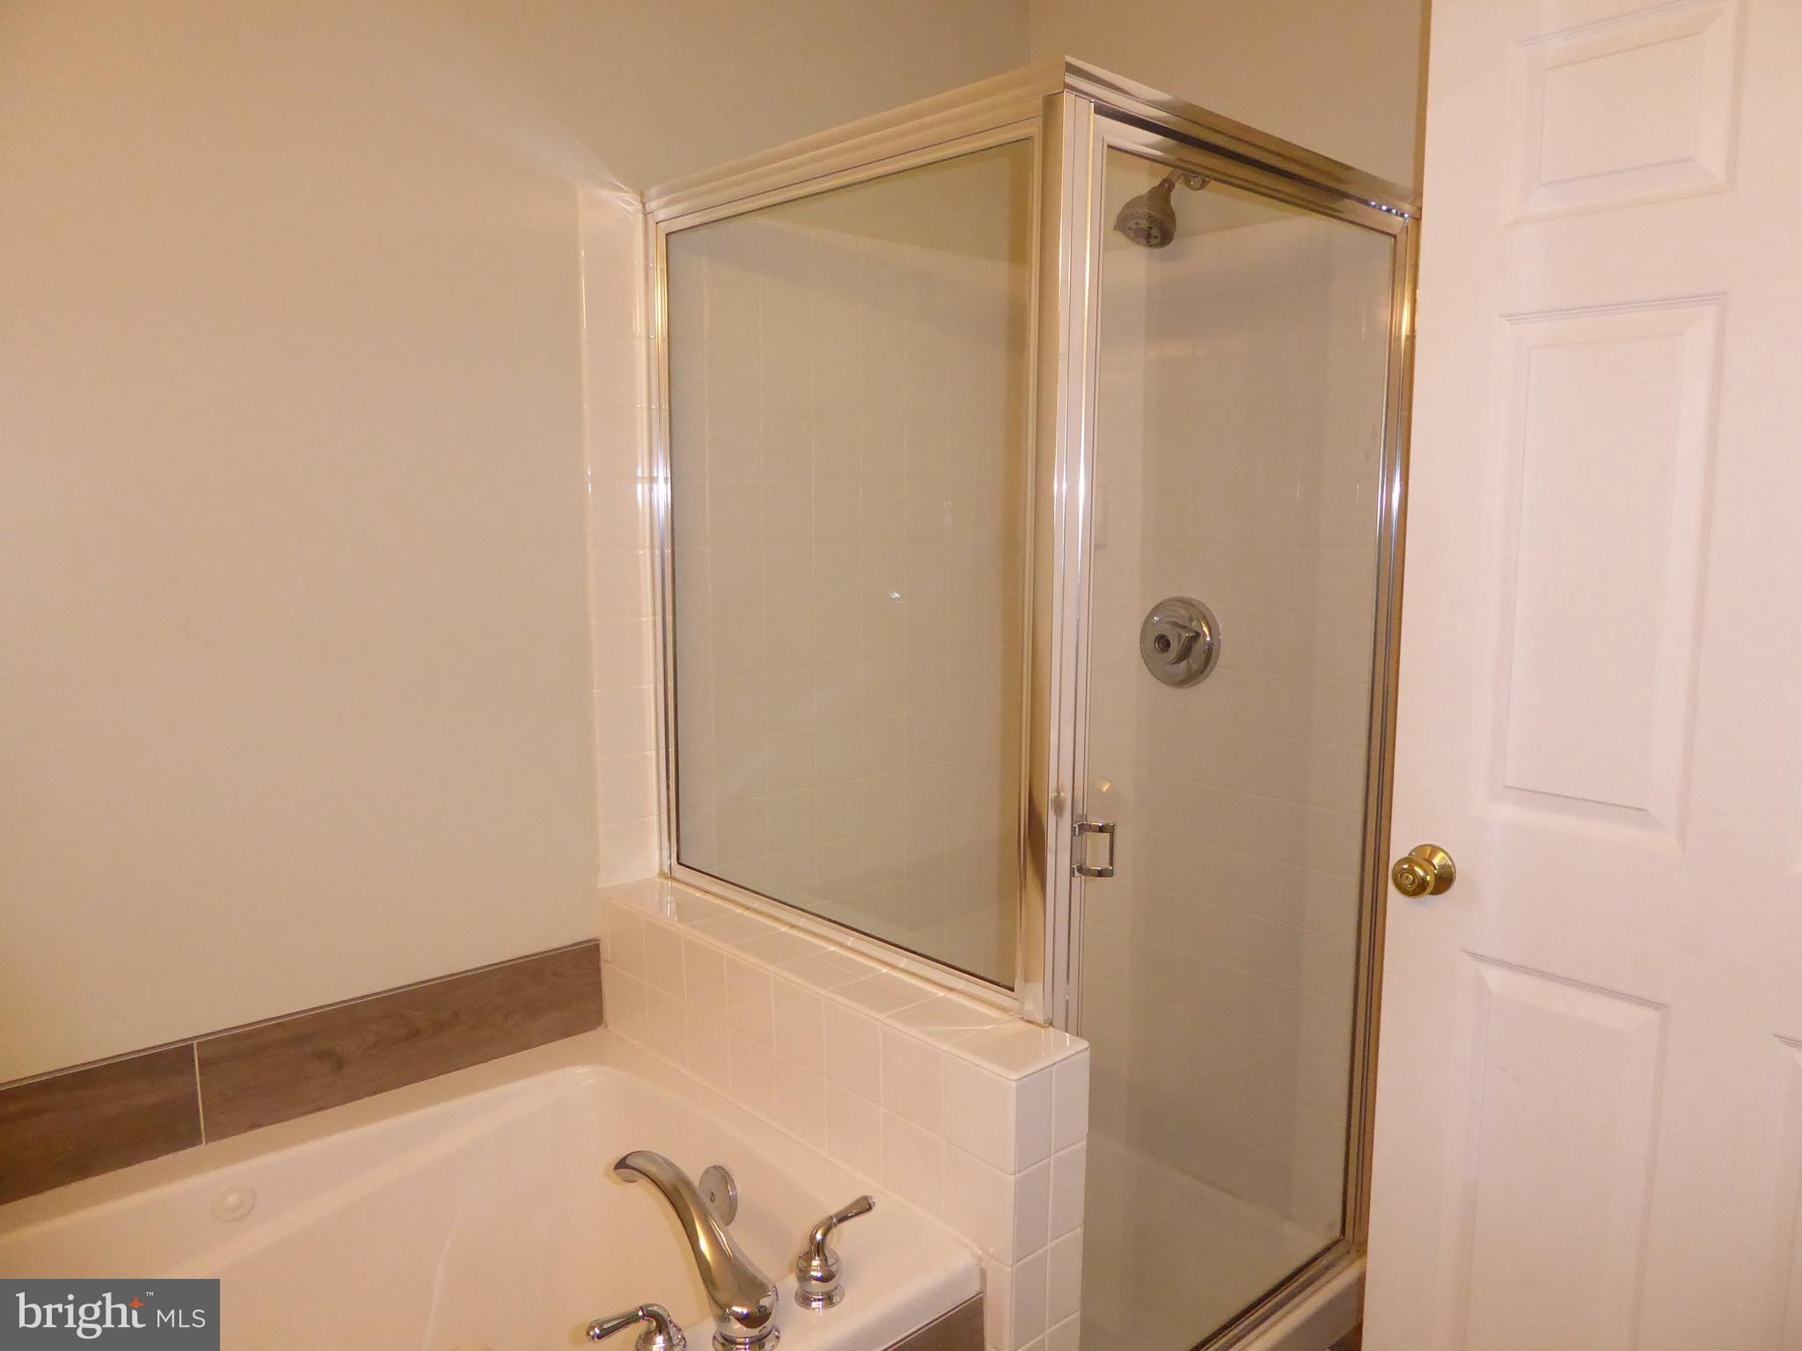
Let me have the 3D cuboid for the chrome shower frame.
[{"bbox_3d":[0.207,0.130,2.116,0.871,1.766,0.855,-7,11,-42],"label":"chrome shower frame"}]

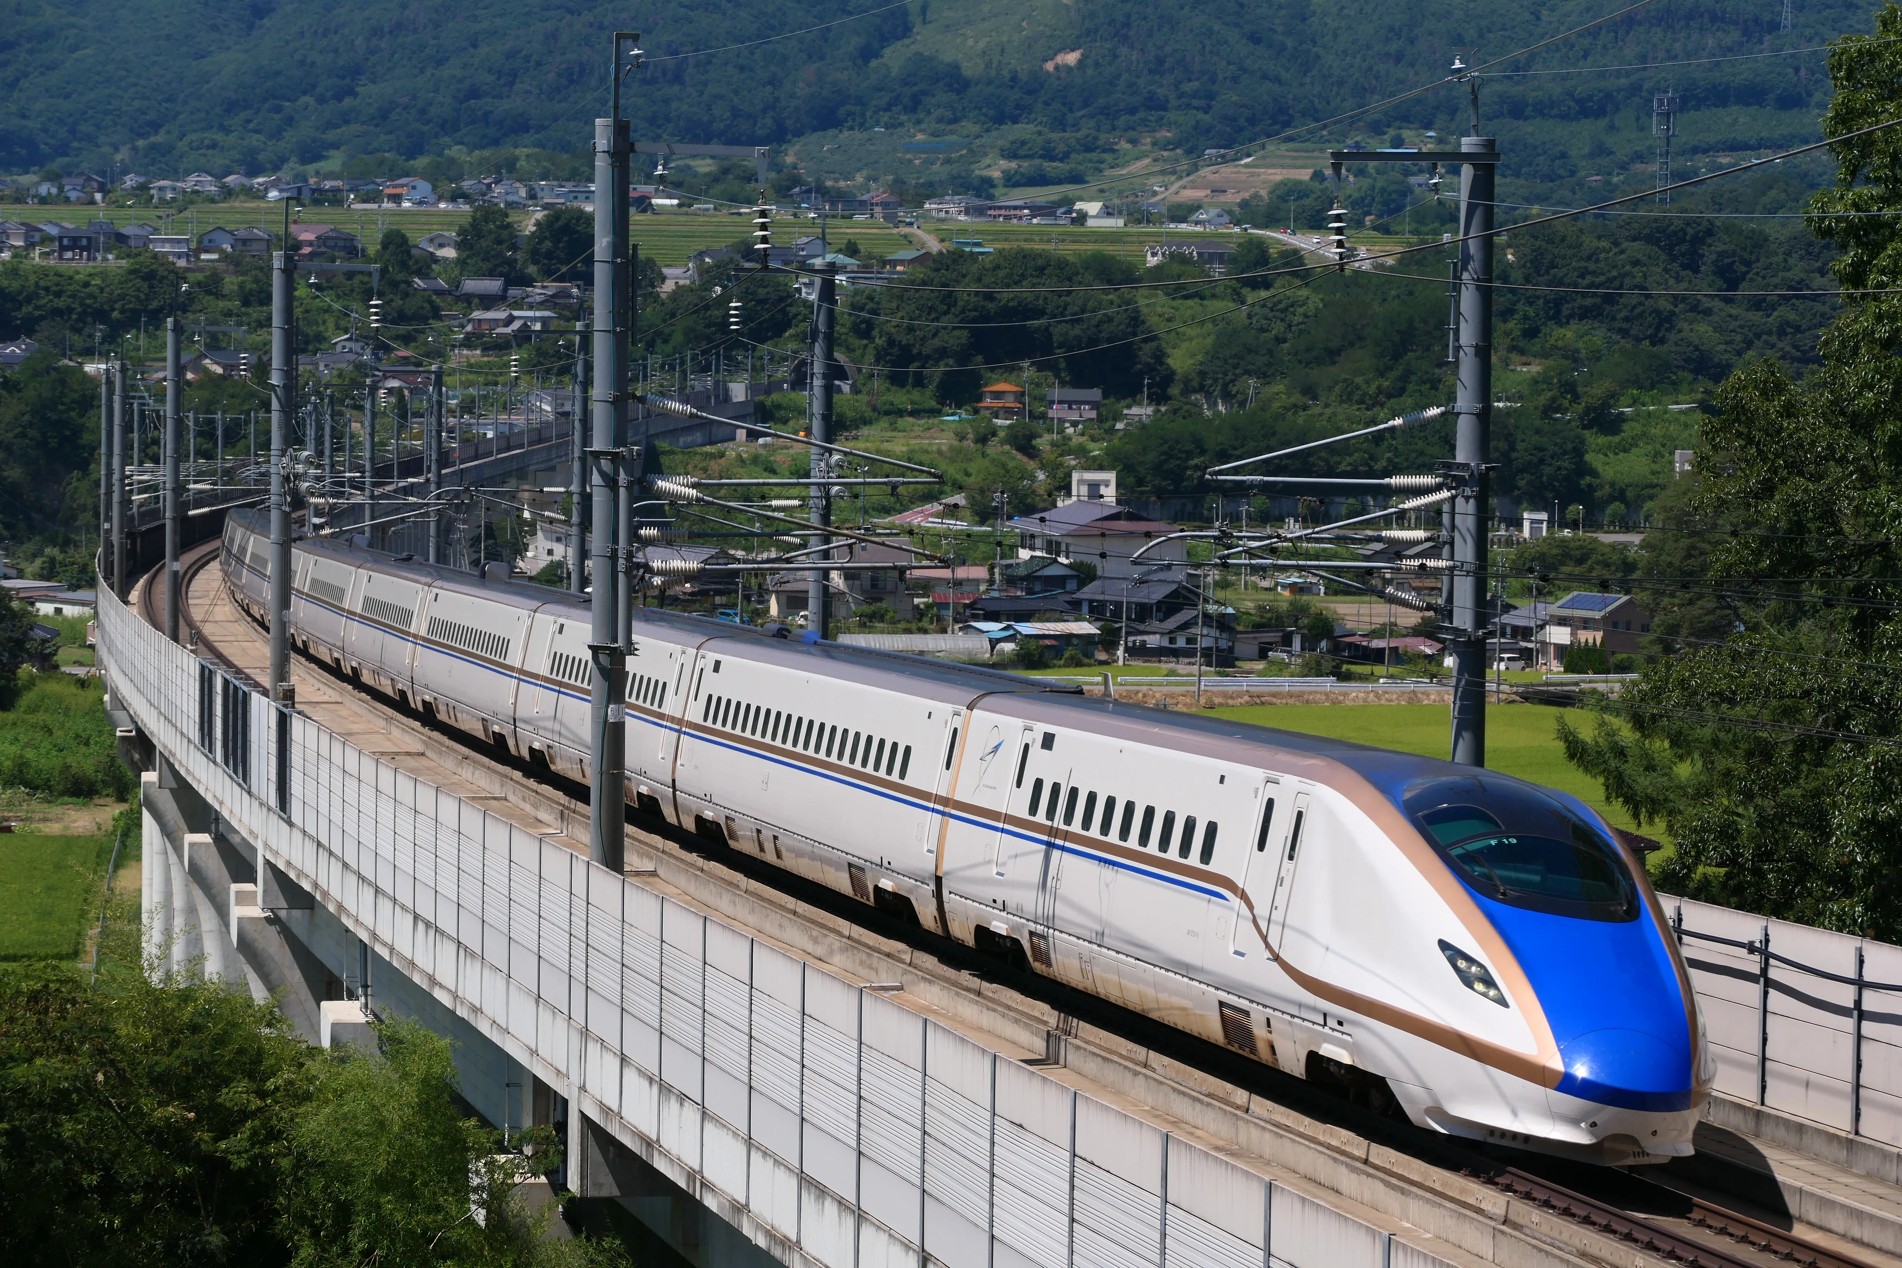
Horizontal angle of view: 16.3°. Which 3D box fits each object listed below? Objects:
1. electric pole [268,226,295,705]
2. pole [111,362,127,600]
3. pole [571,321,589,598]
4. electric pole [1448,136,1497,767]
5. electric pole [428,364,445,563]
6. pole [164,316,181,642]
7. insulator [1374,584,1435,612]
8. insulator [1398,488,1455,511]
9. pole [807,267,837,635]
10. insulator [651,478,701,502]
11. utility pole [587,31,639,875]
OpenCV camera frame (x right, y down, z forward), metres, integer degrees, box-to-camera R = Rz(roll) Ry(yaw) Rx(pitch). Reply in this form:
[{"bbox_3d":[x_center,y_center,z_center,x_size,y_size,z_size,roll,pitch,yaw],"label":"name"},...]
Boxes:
[{"bbox_3d":[-12.421,-2.037,123.727,0.440,11.049,0.440,0,3,-10],"label":"electric pole"},{"bbox_3d":[-26.726,-3.902,214.094,0.370,9.689,0.370,0,3,-8],"label":"pole"},{"bbox_3d":[-9.334,-2.784,167.166,0.380,10.251,0.380,0,3,-9],"label":"pole"},{"bbox_3d":[6.088,-0.472,77.774,0.450,10.666,0.450,0,3,-11],"label":"electric pole"},{"bbox_3d":[-16.695,-3.862,215.549,0.370,9.695,0.370,0,3,-8],"label":"electric pole"},{"bbox_3d":[-19.344,-2.782,165.573,0.380,10.178,0.380,0,3,-9],"label":"pole"},{"bbox_3d":[5.364,-0.417,78.645,0.736,0.150,0.150,21,-1,-11],"label":"insulator"},{"bbox_3d":[5.518,-1.561,77.245,0.700,0.150,0.150,-16,6,-9],"label":"insulator"},{"bbox_3d":[-2.433,-1.755,125.457,0.430,10.539,0.430,0,3,-10],"label":"pole"},{"bbox_3d":[-3.113,-1.629,75.393,0.600,0.150,0.150,16,0,-11],"label":"insulator"},{"bbox_3d":[-3.822,-1.009,75.901,0.550,11.703,0.550,0,3,-11],"label":"utility pole"}]

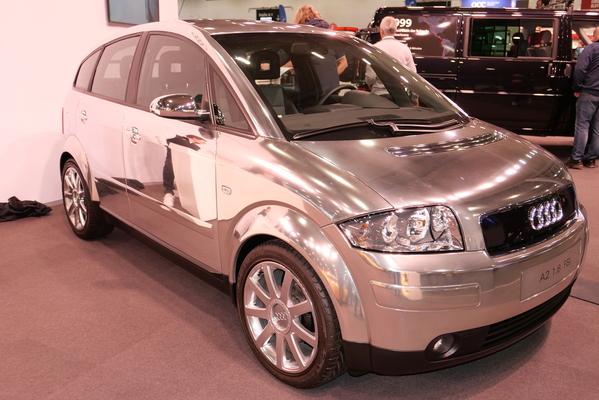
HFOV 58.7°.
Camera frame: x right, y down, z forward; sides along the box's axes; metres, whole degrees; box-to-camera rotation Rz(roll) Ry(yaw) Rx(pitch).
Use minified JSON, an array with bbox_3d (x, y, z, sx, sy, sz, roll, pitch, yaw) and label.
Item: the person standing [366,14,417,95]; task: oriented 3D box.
[{"bbox_3d":[0.959,-1.073,5.774,0.490,1.737,0.310,0,15,-3],"label":"person standing"}]

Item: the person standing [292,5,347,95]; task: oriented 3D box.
[{"bbox_3d":[0.176,-0.865,4.927,0.470,1.761,0.340,4,15,12],"label":"person standing"}]

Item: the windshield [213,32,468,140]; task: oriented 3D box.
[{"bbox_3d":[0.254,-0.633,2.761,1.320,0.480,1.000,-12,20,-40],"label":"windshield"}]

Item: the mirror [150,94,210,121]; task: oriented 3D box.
[{"bbox_3d":[-0.537,-0.418,2.393,0.225,0.120,0.145,-12,20,-40],"label":"mirror"}]

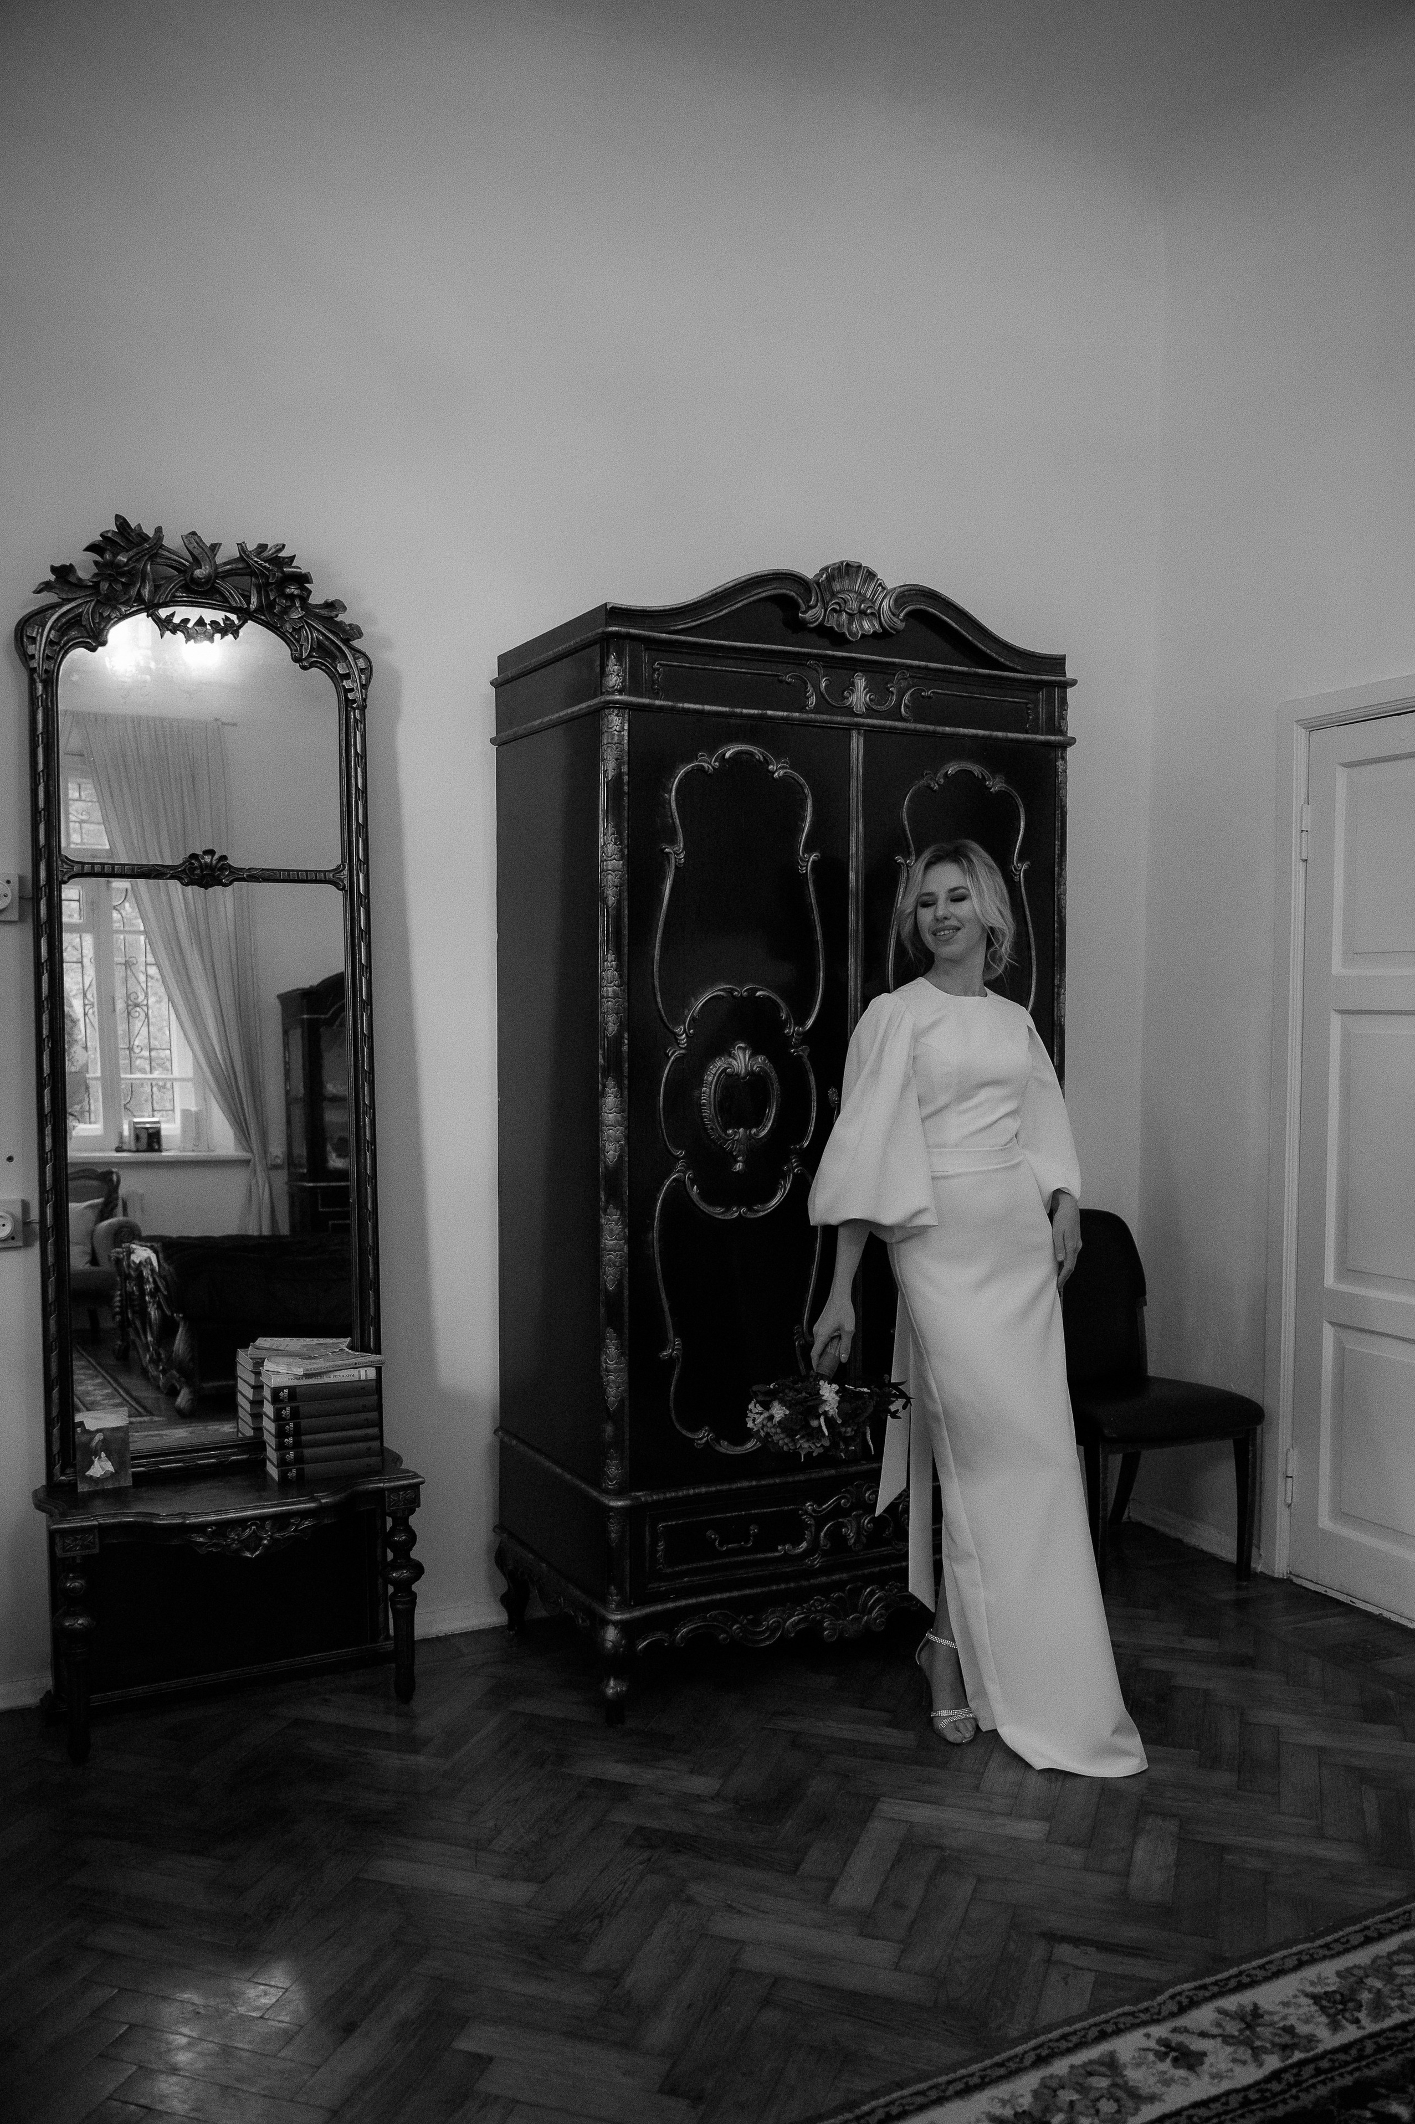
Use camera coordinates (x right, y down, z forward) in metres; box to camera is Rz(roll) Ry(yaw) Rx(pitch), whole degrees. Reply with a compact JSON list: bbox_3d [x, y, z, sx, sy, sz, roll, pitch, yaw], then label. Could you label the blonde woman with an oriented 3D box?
[{"bbox_3d":[0.528,0.429,3.234,0.570,1.740,0.480,0,2,-14],"label":"blonde woman"}]

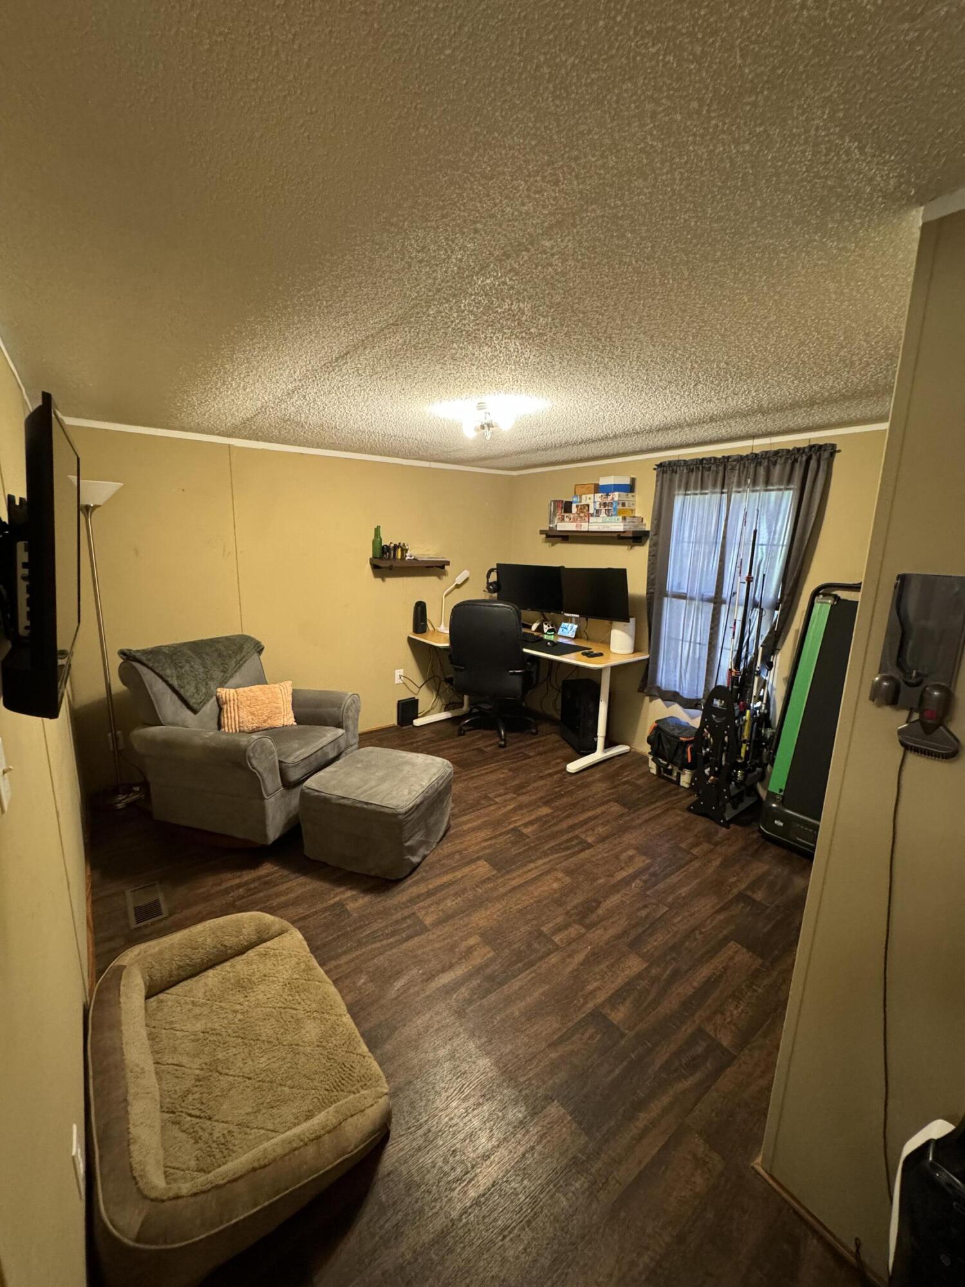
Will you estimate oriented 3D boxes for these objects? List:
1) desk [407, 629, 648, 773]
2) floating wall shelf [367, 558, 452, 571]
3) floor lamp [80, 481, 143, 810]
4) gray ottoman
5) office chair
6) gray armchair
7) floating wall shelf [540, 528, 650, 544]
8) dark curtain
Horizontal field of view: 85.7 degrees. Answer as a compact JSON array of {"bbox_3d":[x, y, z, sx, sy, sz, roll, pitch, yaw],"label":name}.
[{"bbox_3d":[0.279,0.394,4.082,1.107,0.787,1.600,-7,15,-36],"label":"desk"},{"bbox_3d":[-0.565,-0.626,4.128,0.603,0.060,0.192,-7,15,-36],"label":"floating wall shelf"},{"bbox_3d":[-2.157,0.035,2.988,0.300,1.820,0.300,-7,15,-36],"label":"floor lamp"},{"bbox_3d":[-0.530,0.859,2.722,0.565,0.390,0.550,6,12,19],"label":"gray ottoman"},{"bbox_3d":[0.108,0.183,4.238,0.680,1.130,0.700,4,12,13],"label":"office chair"},{"bbox_3d":[-1.329,0.506,2.977,0.920,0.940,0.950,5,12,18],"label":"gray armchair"},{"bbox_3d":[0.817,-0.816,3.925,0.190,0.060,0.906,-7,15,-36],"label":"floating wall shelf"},{"bbox_3d":[1.449,-0.297,3.183,0.120,1.610,1.050,-7,15,-36],"label":"dark curtain"}]

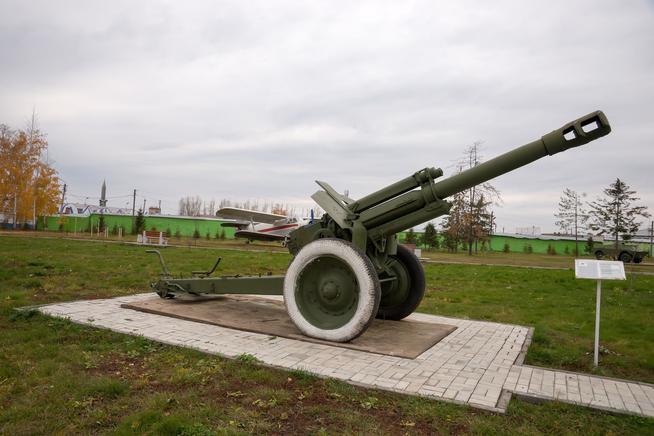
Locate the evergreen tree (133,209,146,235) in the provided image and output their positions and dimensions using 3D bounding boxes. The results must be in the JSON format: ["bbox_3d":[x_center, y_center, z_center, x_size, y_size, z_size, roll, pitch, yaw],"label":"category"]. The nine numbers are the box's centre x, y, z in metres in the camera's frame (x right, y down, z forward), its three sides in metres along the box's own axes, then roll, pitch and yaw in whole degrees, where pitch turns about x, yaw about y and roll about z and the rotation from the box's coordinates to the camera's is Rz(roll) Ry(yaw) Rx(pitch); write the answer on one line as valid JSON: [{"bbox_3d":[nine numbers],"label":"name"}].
[{"bbox_3d":[-26.163,0.511,61.000,1.679,3.680,1.679,3,-2,0],"label":"evergreen tree"}]

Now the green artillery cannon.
[{"bbox_3d":[-0.103,0.129,6.388,7.100,2.730,2.000,1,-3,28],"label":"green artillery cannon"}]

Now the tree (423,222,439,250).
[{"bbox_3d":[13.531,2.419,57.000,2.092,3.661,2.092,3,-2,0],"label":"tree"}]

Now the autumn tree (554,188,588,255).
[{"bbox_3d":[31.404,0.578,56.000,3.982,8.734,3.982,3,-2,0],"label":"autumn tree"}]

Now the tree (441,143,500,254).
[{"bbox_3d":[13.494,-1.801,41.000,5.172,10.598,5.172,3,-2,0],"label":"tree"}]

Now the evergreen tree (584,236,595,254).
[{"bbox_3d":[45.757,4.750,76.000,1.569,3.050,1.569,3,-2,0],"label":"evergreen tree"}]

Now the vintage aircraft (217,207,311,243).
[{"bbox_3d":[-6.136,1.277,49.273,12.500,4.100,18.200,0,-3,44],"label":"vintage aircraft"}]

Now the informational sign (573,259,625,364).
[{"bbox_3d":[2.880,1.012,4.634,0.460,1.150,0.220,1,-3,23],"label":"informational sign"}]

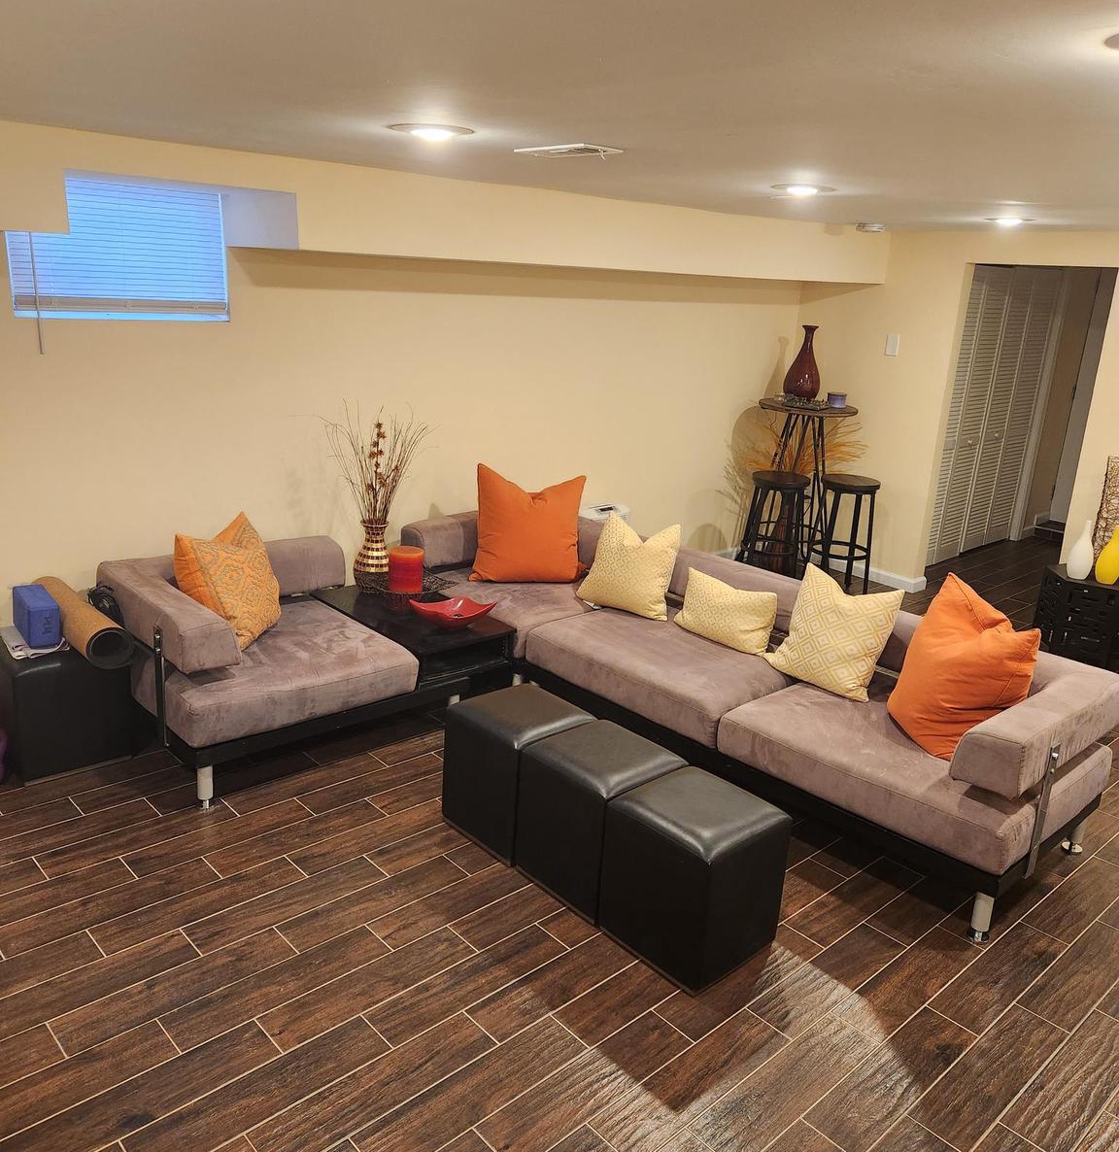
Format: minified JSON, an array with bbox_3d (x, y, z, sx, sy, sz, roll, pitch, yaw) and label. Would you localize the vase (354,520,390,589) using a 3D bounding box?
[{"bbox_3d":[-0.856,-0.092,4.578,0.200,0.310,0.200,4,17,-1],"label":"vase"}]

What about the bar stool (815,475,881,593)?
[{"bbox_3d":[1.694,-0.194,5.923,0.399,0.754,0.399,-12,23,-41],"label":"bar stool"}]

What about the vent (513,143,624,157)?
[{"bbox_3d":[0.022,-1.144,2.673,0.147,0.020,0.328,-12,23,-41],"label":"vent"}]

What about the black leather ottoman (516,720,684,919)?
[{"bbox_3d":[0.117,0.762,3.148,0.375,0.425,0.385,-12,23,-41],"label":"black leather ottoman"}]

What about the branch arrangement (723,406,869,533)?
[{"bbox_3d":[1.553,-0.698,6.511,0.820,0.750,0.700,-12,23,-41],"label":"branch arrangement"}]

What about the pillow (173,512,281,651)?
[{"bbox_3d":[-1.254,0.004,3.855,0.150,0.450,0.450,-20,13,13],"label":"pillow"}]

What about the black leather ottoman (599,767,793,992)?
[{"bbox_3d":[0.382,0.861,2.884,0.375,0.425,0.385,-12,23,-41],"label":"black leather ottoman"}]

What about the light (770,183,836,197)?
[{"bbox_3d":[0.906,-1.428,3.679,0.238,0.037,0.238,-12,23,-41],"label":"light"}]

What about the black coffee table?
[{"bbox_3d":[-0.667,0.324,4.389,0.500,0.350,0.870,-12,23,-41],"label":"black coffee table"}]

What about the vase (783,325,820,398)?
[{"bbox_3d":[1.593,-1.350,6.308,0.232,0.479,0.232,-12,23,-41],"label":"vase"}]

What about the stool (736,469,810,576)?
[{"bbox_3d":[1.334,-0.236,6.136,0.370,0.730,0.370,-12,23,-41],"label":"stool"}]

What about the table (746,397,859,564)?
[{"bbox_3d":[1.527,-0.537,6.375,0.595,1.124,0.595,-12,23,-41],"label":"table"}]

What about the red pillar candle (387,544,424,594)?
[{"bbox_3d":[-0.708,-0.022,4.585,0.156,0.200,0.156,3,17,-1],"label":"red pillar candle"}]

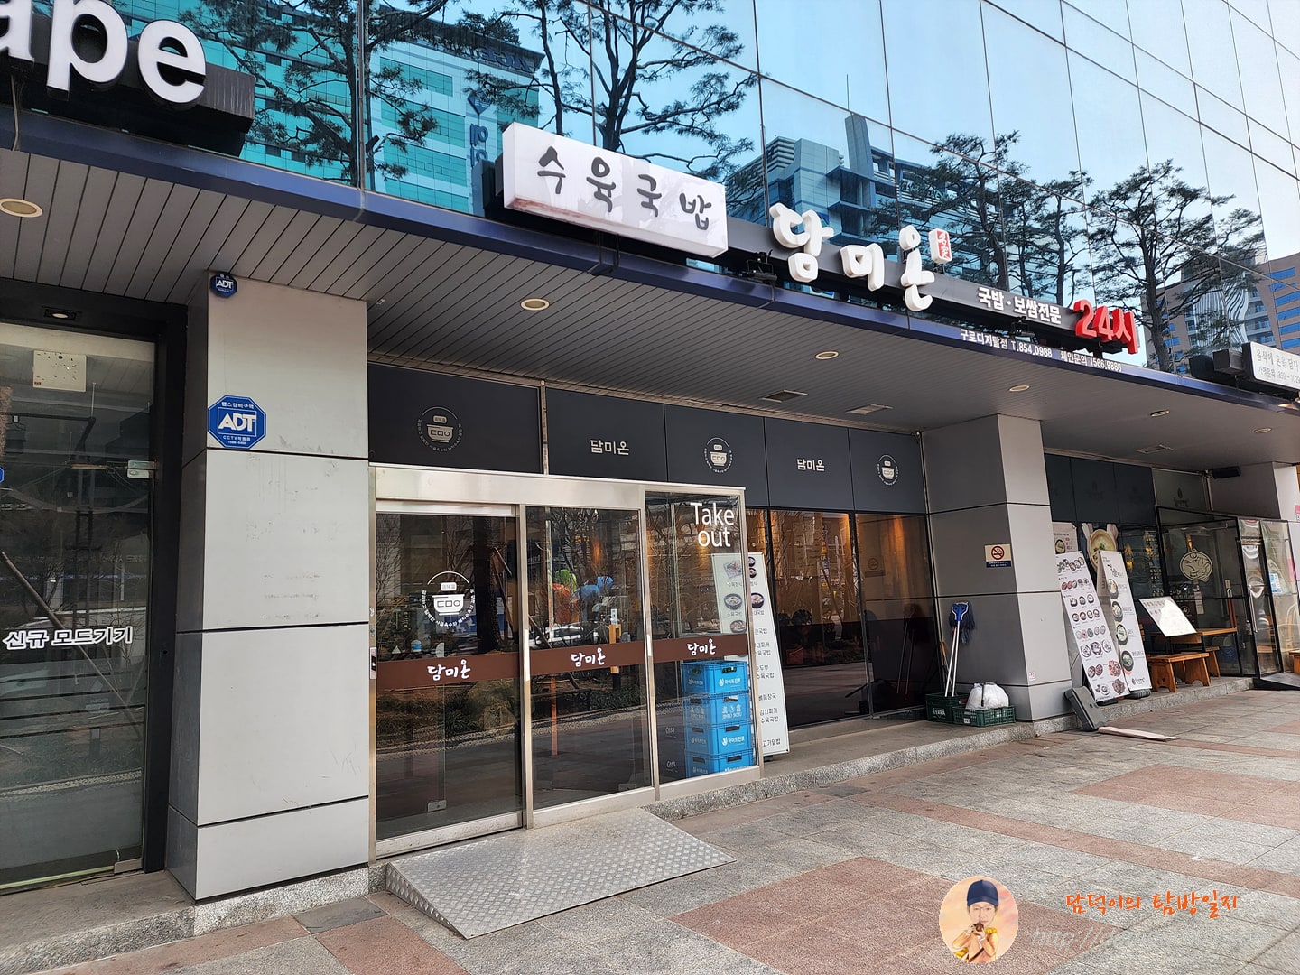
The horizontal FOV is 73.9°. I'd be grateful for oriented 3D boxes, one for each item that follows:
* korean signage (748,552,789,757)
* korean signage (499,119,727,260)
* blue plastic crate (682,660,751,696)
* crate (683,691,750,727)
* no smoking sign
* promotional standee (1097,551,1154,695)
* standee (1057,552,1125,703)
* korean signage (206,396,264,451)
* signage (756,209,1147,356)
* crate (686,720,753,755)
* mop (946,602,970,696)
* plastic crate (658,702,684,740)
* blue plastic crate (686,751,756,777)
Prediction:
[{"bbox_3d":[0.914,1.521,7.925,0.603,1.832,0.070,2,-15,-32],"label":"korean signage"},{"bbox_3d":[-0.153,-1.716,5.082,1.475,0.440,0.150,3,-9,-35],"label":"korean signage"},{"bbox_3d":[0.539,1.596,7.226,0.410,0.240,0.380,3,-9,-36],"label":"blue plastic crate"},{"bbox_3d":[0.550,1.826,7.195,0.410,0.240,0.380,3,-9,-36],"label":"crate"},{"bbox_3d":[3.985,0.788,9.900,0.012,0.263,0.315,3,-10,-38],"label":"no smoking sign"},{"bbox_3d":[6.115,1.757,11.283,0.610,1.860,0.380,3,-9,-35],"label":"promotional standee"},{"bbox_3d":[5.482,1.717,10.759,0.620,1.860,0.400,2,-9,-30],"label":"standee"},{"bbox_3d":[-2.332,-0.369,4.890,0.305,0.306,0.012,3,-10,-38],"label":"korean signage"},{"bbox_3d":[2.677,-1.611,7.040,4.670,0.696,0.150,3,-9,-34],"label":"signage"},{"bbox_3d":[0.566,2.043,7.104,0.414,0.239,0.356,3,-10,-36],"label":"crate"},{"bbox_3d":[3.458,1.887,9.751,0.150,1.190,0.260,19,-18,-31],"label":"mop"},{"bbox_3d":[0.311,1.999,7.433,0.410,0.290,0.350,3,-9,-35],"label":"plastic crate"},{"bbox_3d":[0.577,2.273,7.073,0.414,0.239,0.356,3,-10,-36],"label":"blue plastic crate"}]

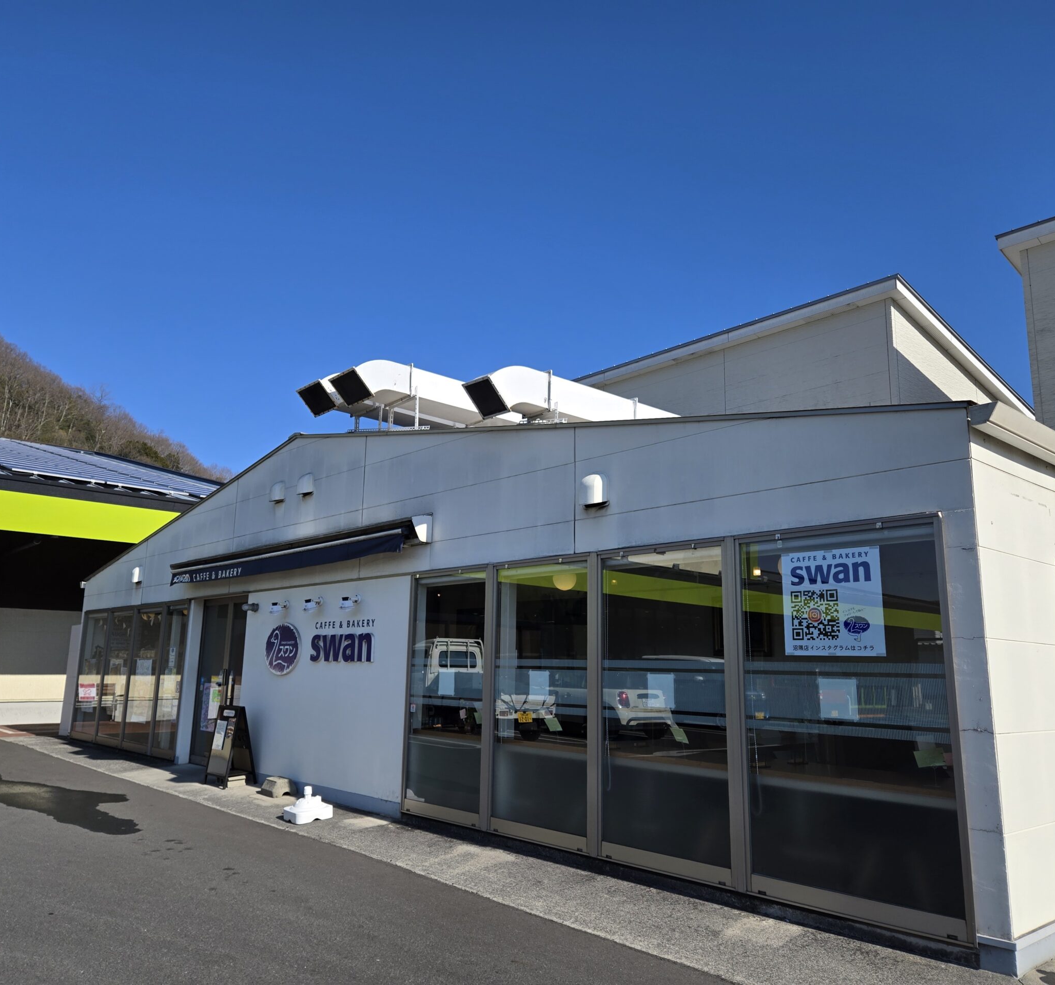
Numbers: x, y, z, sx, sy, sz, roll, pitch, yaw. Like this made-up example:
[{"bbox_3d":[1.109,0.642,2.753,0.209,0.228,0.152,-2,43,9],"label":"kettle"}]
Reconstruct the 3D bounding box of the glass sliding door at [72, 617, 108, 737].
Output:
[{"bbox_3d":[-7.197,3.013,14.344,0.070,2.020,1.220,12,-16,-41],"label":"glass sliding door"}]

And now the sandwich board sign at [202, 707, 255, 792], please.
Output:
[{"bbox_3d":[-3.179,2.714,9.382,0.430,0.820,0.430,12,-16,-41],"label":"sandwich board sign"}]

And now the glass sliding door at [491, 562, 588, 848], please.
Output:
[{"bbox_3d":[0.077,1.548,6.562,0.070,2.000,1.045,12,-16,-41],"label":"glass sliding door"}]

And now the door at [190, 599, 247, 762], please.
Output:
[{"bbox_3d":[-3.790,2.357,10.881,0.070,2.065,1.580,12,-16,-41],"label":"door"}]

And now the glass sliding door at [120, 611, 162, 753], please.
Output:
[{"bbox_3d":[-5.536,2.678,12.567,0.070,2.020,1.090,12,-16,-41],"label":"glass sliding door"}]

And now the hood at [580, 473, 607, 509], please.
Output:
[{"bbox_3d":[0.482,-0.025,6.352,0.120,0.240,0.185,12,-16,-41],"label":"hood"}]

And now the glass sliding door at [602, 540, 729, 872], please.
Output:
[{"bbox_3d":[0.871,1.388,5.713,0.070,2.000,1.070,12,-16,-41],"label":"glass sliding door"}]

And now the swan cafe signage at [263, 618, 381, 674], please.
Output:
[{"bbox_3d":[-2.180,1.607,9.004,0.045,0.555,2.220,12,-16,-41],"label":"swan cafe signage"}]

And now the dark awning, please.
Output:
[{"bbox_3d":[-2.886,0.762,9.816,0.270,0.320,5.480,12,-16,-41],"label":"dark awning"}]

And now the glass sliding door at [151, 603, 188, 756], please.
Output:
[{"bbox_3d":[-4.843,2.539,11.825,0.070,2.020,0.840,12,-16,-41],"label":"glass sliding door"}]

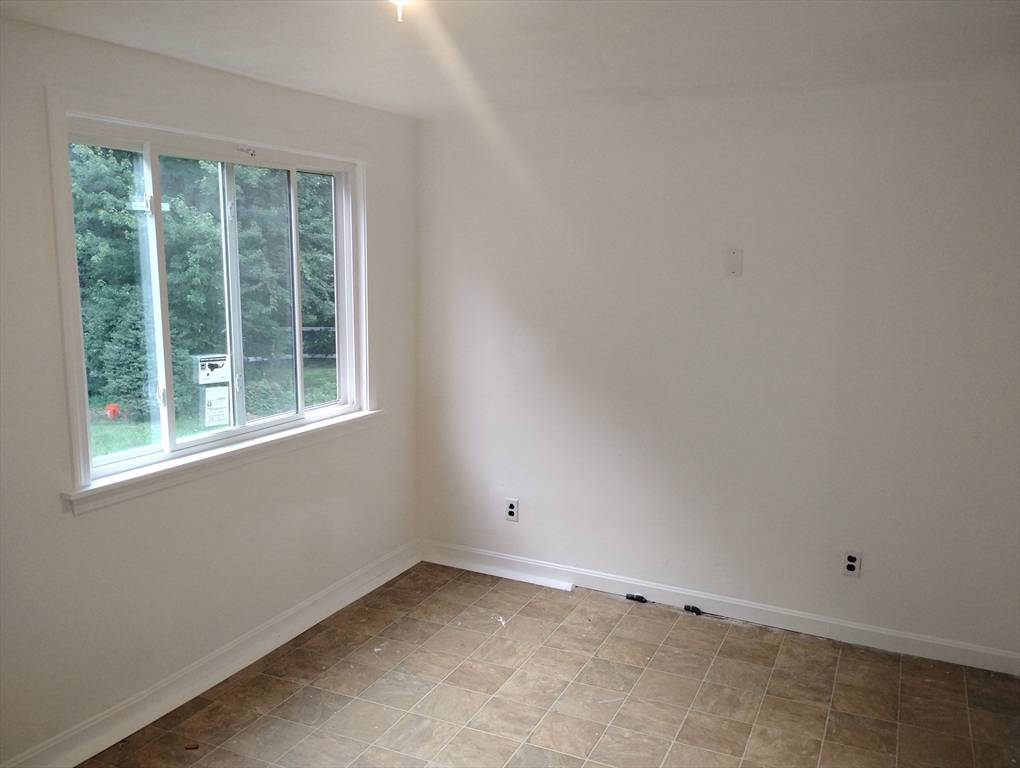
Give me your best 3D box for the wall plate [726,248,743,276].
[{"bbox_3d":[0.974,-0.524,3.580,0.070,0.115,0.009,4,9,26],"label":"wall plate"}]

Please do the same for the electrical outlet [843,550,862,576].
[{"bbox_3d":[1.460,0.768,3.525,0.070,0.114,0.010,4,9,26],"label":"electrical outlet"}]

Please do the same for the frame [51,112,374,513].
[{"bbox_3d":[-1.024,-0.331,3.268,0.110,1.290,1.640,4,9,26],"label":"frame"}]

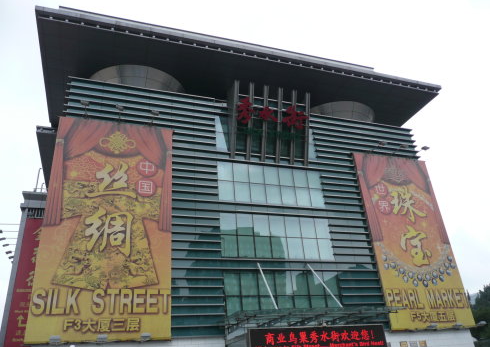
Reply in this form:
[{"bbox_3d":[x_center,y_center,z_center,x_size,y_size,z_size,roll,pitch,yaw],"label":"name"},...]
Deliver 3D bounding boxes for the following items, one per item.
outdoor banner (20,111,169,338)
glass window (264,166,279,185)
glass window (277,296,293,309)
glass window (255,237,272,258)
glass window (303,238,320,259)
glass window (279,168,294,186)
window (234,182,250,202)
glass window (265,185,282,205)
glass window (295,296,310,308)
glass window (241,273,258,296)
[{"bbox_3d":[-8.951,3.073,26.636,8.128,15.181,0.220,6,-28,-19],"label":"outdoor banner"},{"bbox_3d":[2.266,0.218,33.158,1.306,1.644,0.100,6,-28,-19],"label":"glass window"},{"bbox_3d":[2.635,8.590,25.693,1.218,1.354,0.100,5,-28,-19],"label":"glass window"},{"bbox_3d":[1.232,5.061,26.984,1.218,1.679,0.100,5,-28,-19],"label":"glass window"},{"bbox_3d":[4.997,5.703,30.084,1.261,1.609,0.100,6,-28,-19],"label":"glass window"},{"bbox_3d":[3.369,0.315,32.279,1.261,1.545,0.100,6,-28,-19],"label":"glass window"},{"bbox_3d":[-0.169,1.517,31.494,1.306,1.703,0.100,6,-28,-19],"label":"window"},{"bbox_3d":[2.259,1.649,31.128,1.261,1.611,0.100,6,-28,-19],"label":"glass window"},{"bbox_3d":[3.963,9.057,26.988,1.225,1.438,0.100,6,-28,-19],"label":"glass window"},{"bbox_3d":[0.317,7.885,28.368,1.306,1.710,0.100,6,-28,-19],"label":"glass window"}]

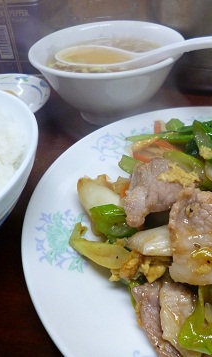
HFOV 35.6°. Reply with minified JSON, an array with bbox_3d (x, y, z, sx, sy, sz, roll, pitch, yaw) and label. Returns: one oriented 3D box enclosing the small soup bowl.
[{"bbox_3d":[0.002,-0.085,0.285,0.124,0.059,0.124,-2,42,2],"label":"small soup bowl"}]

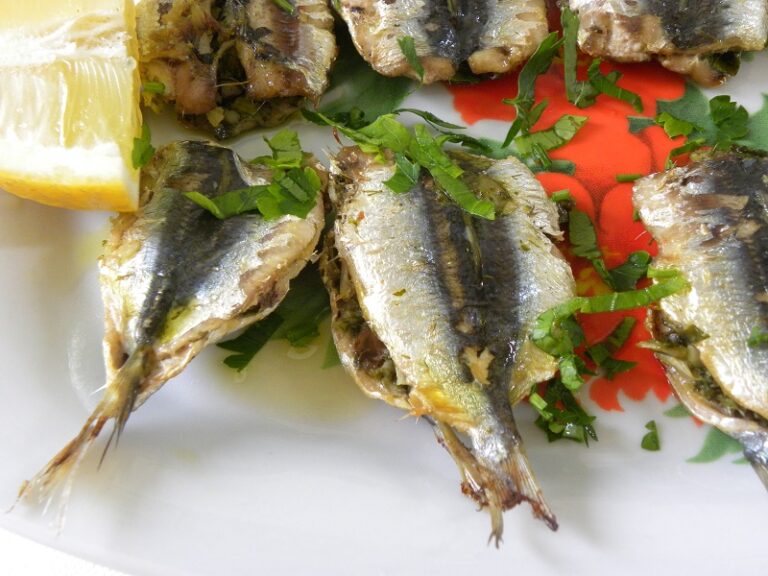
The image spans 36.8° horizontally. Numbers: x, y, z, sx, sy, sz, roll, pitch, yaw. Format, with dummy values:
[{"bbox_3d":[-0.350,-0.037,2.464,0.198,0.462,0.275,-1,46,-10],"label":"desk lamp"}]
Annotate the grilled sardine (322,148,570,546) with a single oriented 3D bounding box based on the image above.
[{"bbox_3d":[0.019,0.009,0.301,0.065,0.025,0.115,-6,54,-5],"label":"grilled sardine"}]

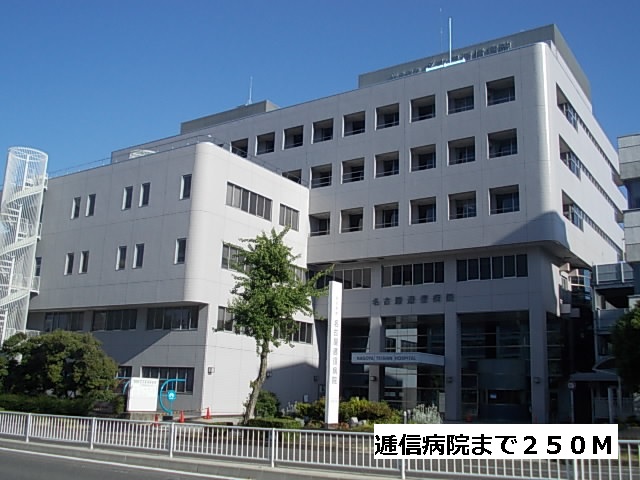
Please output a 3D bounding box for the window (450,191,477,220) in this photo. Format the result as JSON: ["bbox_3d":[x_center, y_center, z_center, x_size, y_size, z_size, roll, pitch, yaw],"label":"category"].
[{"bbox_3d":[9.820,-2.337,48.325,1.992,1.764,0.250,-7,-16,33],"label":"window"}]

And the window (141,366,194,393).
[{"bbox_3d":[-9.907,9.168,45.727,4.833,1.675,0.200,-7,-16,34],"label":"window"}]

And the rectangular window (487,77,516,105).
[{"bbox_3d":[12.395,-10.064,47.856,1.966,1.778,0.300,-7,-16,34],"label":"rectangular window"}]

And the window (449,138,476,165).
[{"bbox_3d":[9.947,-6.132,49.211,1.992,1.764,0.250,-7,-16,33],"label":"window"}]

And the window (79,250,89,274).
[{"bbox_3d":[-17.182,1.702,51.571,0.871,1.659,0.200,-7,-16,34],"label":"window"}]

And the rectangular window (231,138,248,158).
[{"bbox_3d":[-6.977,-7.798,61.243,1.940,1.734,0.300,-7,-16,34],"label":"rectangular window"}]

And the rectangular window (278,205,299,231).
[{"bbox_3d":[-2.303,-1.601,52.572,0.150,1.627,2.432,-7,-16,33],"label":"rectangular window"}]

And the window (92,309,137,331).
[{"bbox_3d":[-14.517,5.727,49.771,4.674,1.421,0.200,-7,-16,34],"label":"window"}]

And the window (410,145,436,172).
[{"bbox_3d":[7.425,-5.818,50.272,1.966,1.778,0.300,-7,-16,34],"label":"window"}]

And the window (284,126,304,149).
[{"bbox_3d":[-2.108,-8.382,57.994,1.934,1.734,0.300,-7,-16,34],"label":"window"}]

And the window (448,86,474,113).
[{"bbox_3d":[9.976,-9.778,49.484,1.966,1.778,0.300,-7,-16,34],"label":"window"}]

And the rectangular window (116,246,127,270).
[{"bbox_3d":[-13.815,1.299,49.324,0.879,1.659,0.200,-7,-16,34],"label":"rectangular window"}]

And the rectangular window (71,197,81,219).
[{"bbox_3d":[-18.106,-2.357,52.449,0.863,1.600,0.250,-7,-16,34],"label":"rectangular window"}]

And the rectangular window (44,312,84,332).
[{"bbox_3d":[-19.044,6.132,52.527,4.506,1.435,0.200,-7,-16,33],"label":"rectangular window"}]

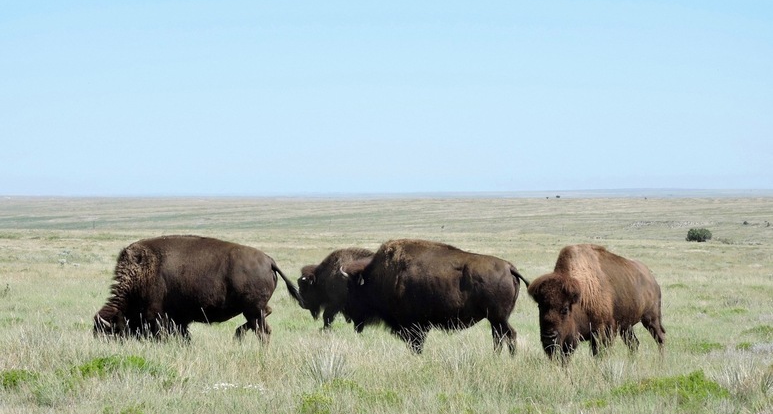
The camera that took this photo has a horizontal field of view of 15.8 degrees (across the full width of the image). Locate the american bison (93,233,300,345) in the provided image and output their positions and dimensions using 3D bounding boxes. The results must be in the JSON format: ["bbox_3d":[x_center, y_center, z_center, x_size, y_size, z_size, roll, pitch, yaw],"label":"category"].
[{"bbox_3d":[-2.674,1.210,39.500,2.900,1.600,0.900,0,0,5],"label":"american bison"}]

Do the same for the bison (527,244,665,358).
[{"bbox_3d":[2.861,1.276,37.500,0.870,1.570,2.450,0,0,34],"label":"bison"}]

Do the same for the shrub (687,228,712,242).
[{"bbox_3d":[16.817,1.504,150.000,1.400,0.760,1.300,0,0,0],"label":"shrub"}]

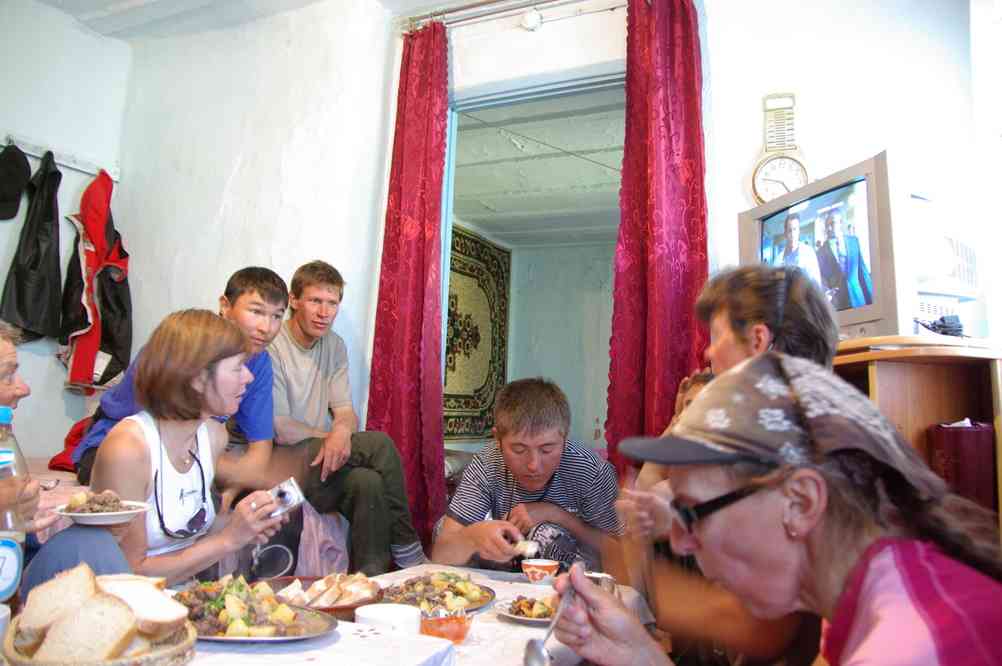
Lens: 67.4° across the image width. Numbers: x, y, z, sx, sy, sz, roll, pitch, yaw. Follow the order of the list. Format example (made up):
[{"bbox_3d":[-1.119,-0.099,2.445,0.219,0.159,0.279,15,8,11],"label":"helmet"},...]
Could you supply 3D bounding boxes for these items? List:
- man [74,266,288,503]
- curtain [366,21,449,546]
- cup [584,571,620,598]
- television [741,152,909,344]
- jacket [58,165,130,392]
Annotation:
[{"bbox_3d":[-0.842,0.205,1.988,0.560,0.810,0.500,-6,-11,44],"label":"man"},{"bbox_3d":[-0.341,-0.208,2.902,0.305,2.119,0.130,-2,-8,21],"label":"curtain"},{"bbox_3d":[0.204,0.533,1.573,0.090,0.058,0.090,1,-8,0],"label":"cup"},{"bbox_3d":[1.078,-0.174,2.190,0.450,0.465,0.595,4,-8,-18],"label":"television"},{"bbox_3d":[-1.668,-0.218,3.090,0.140,0.899,0.250,-2,-8,23],"label":"jacket"}]

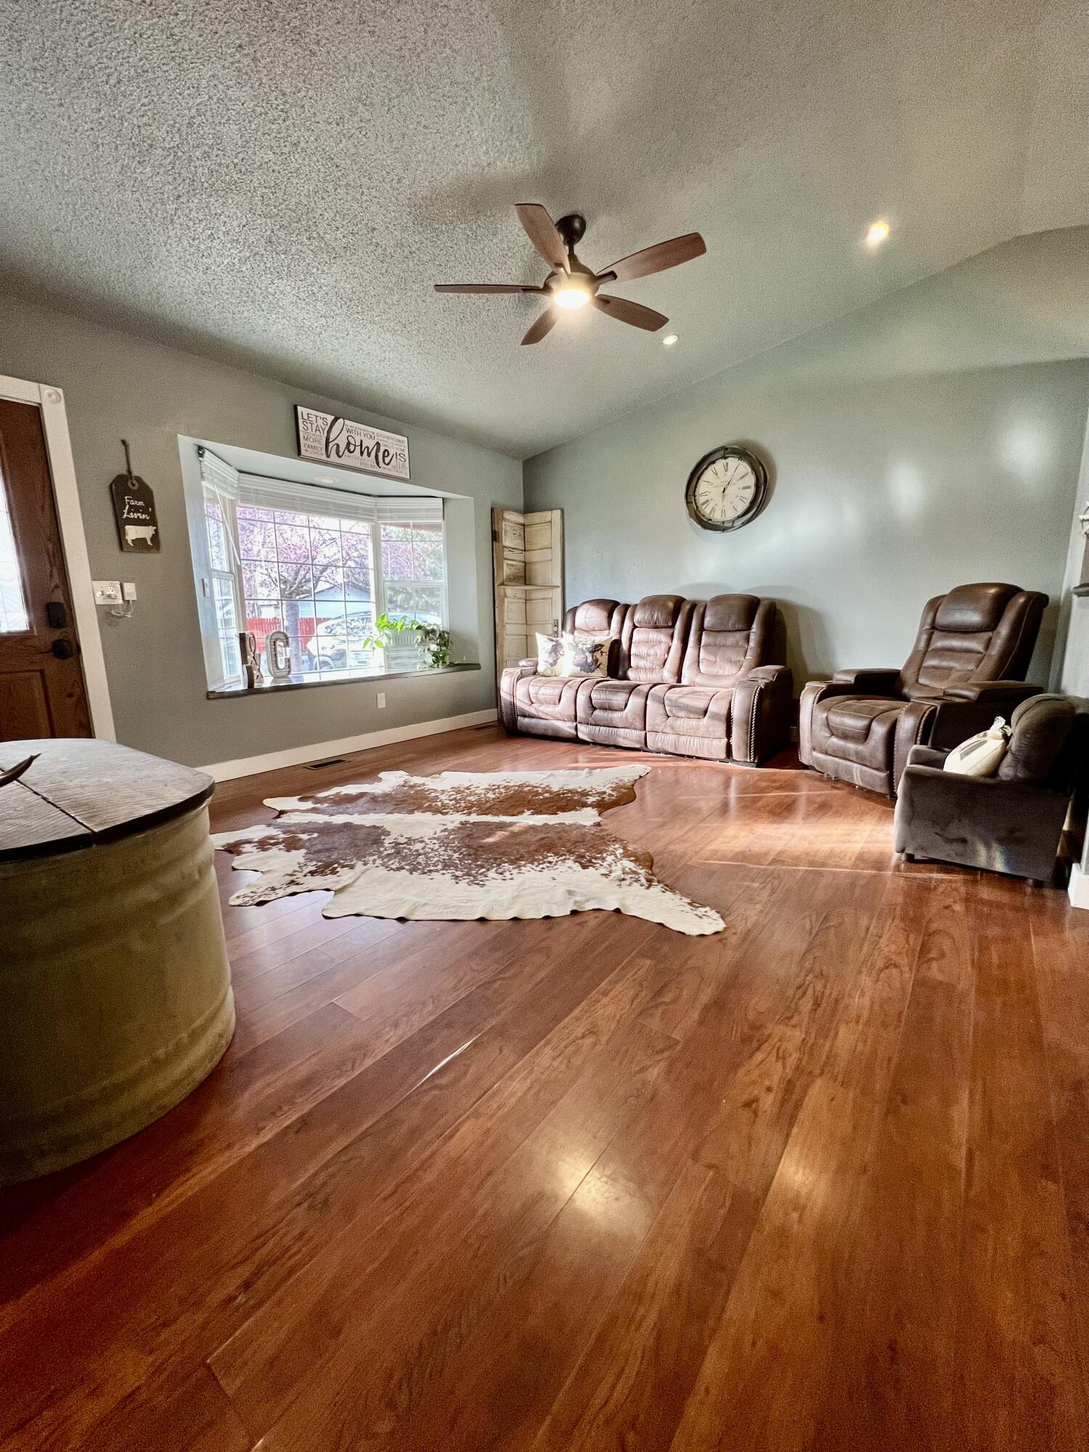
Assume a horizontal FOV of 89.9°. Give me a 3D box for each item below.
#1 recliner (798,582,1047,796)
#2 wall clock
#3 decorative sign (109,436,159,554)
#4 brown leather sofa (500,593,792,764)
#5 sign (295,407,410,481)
[{"bbox_3d":[2.278,-0.245,3.228,0.950,1.150,0.930,-4,11,-16],"label":"recliner"},{"bbox_3d":[1.413,-1.870,4.294,0.635,0.635,0.075,8,14,38],"label":"wall clock"},{"bbox_3d":[-2.239,-1.252,2.985,0.025,0.575,0.210,8,14,38],"label":"decorative sign"},{"bbox_3d":[0.802,-0.491,4.611,2.300,1.160,0.980,8,14,38],"label":"brown leather sofa"},{"bbox_3d":[-1.346,-2.040,3.971,0.040,0.312,0.905,8,14,38],"label":"sign"}]

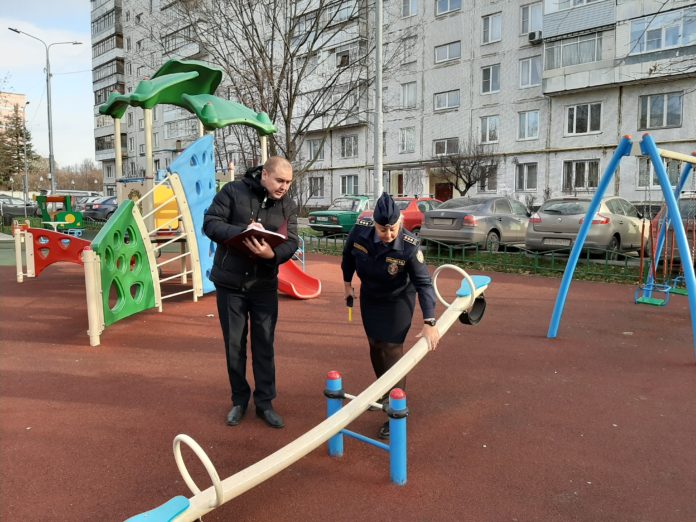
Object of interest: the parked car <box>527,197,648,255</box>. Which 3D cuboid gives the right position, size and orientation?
[{"bbox_3d":[6.064,-0.847,12.910,1.810,1.470,4.300,6,9,44],"label":"parked car"}]

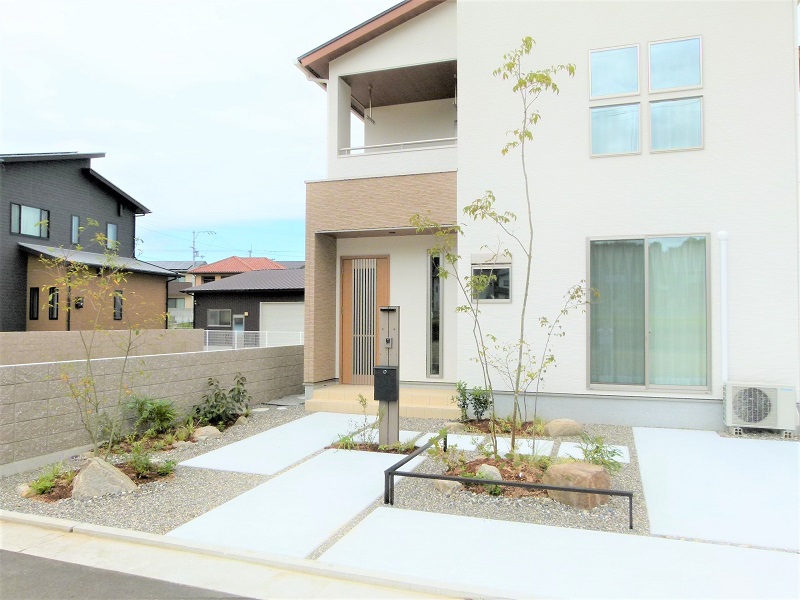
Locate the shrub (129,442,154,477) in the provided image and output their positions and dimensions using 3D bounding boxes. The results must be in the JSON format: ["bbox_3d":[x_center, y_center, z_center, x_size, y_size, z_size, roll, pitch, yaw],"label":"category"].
[{"bbox_3d":[-2.595,1.601,5.800,0.270,0.320,0.270,1,-2,-24],"label":"shrub"}]

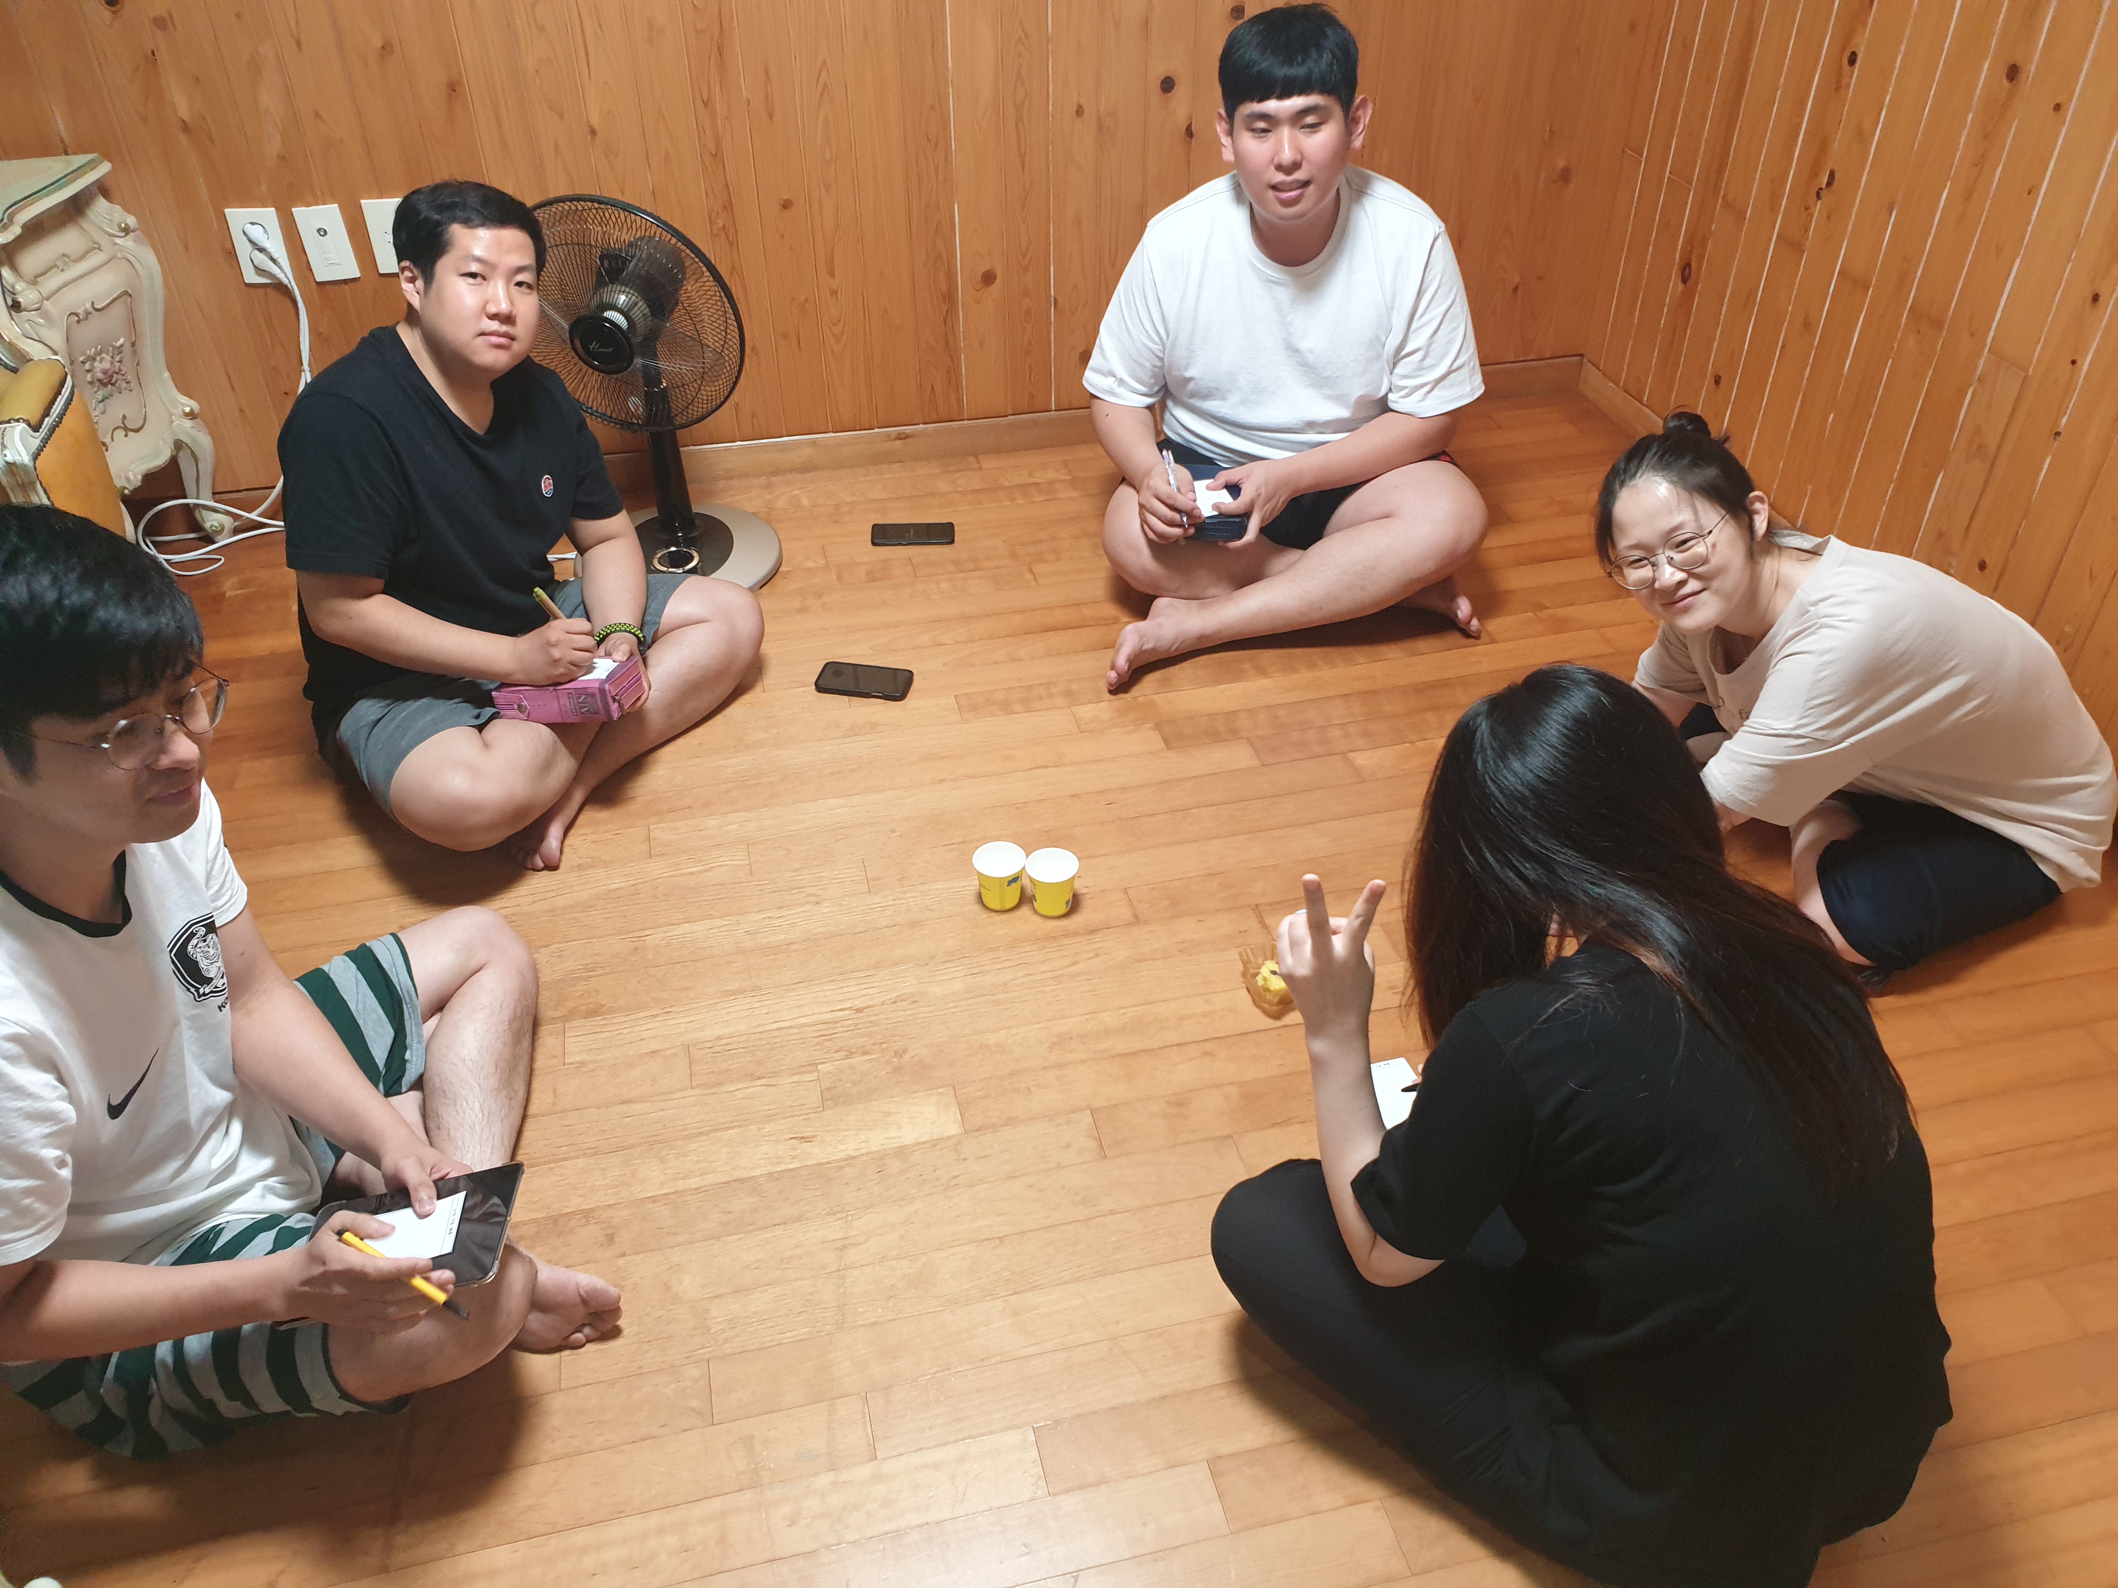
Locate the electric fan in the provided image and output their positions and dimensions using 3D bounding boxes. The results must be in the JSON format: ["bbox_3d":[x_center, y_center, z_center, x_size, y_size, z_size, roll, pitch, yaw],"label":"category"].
[{"bbox_3d":[-0.717,-0.695,2.718,0.425,0.680,0.380,7,38,9],"label":"electric fan"}]

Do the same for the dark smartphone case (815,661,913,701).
[{"bbox_3d":[-0.314,-0.183,2.590,0.154,0.011,0.077,6,37,9],"label":"dark smartphone case"}]

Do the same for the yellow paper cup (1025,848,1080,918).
[{"bbox_3d":[-0.007,0.123,2.133,0.073,0.071,0.073,0,37,0],"label":"yellow paper cup"}]

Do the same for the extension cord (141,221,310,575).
[{"bbox_3d":[-1.471,-0.678,2.772,0.381,0.567,0.159,-9,38,-11],"label":"extension cord"}]

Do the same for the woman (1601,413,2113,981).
[{"bbox_3d":[1.022,-0.182,2.050,0.780,0.650,0.600,-12,39,-15],"label":"woman"}]

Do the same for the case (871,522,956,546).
[{"bbox_3d":[-0.274,-0.489,2.999,0.155,0.010,0.071,-2,37,-2],"label":"case"}]

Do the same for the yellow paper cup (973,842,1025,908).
[{"bbox_3d":[-0.078,0.116,2.143,0.073,0.071,0.073,0,37,0],"label":"yellow paper cup"}]

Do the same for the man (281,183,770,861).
[{"bbox_3d":[-0.812,-0.449,2.249,0.640,0.855,0.690,28,45,32],"label":"man"}]

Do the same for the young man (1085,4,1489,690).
[{"bbox_3d":[0.410,-0.755,2.574,0.710,0.940,0.670,1,37,2],"label":"young man"}]

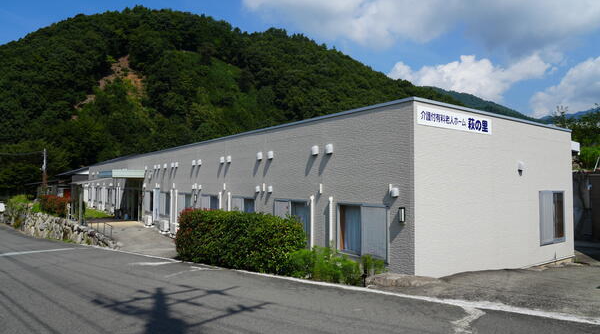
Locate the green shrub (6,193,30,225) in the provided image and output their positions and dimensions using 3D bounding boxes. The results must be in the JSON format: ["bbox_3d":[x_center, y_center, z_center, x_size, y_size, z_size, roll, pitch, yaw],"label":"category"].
[{"bbox_3d":[-24.631,3.719,35.000,1.900,2.700,1.900,2,-3,-36],"label":"green shrub"}]

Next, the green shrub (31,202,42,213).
[{"bbox_3d":[-21.870,3.361,33.200,0.950,1.000,0.950,2,-3,-36],"label":"green shrub"}]

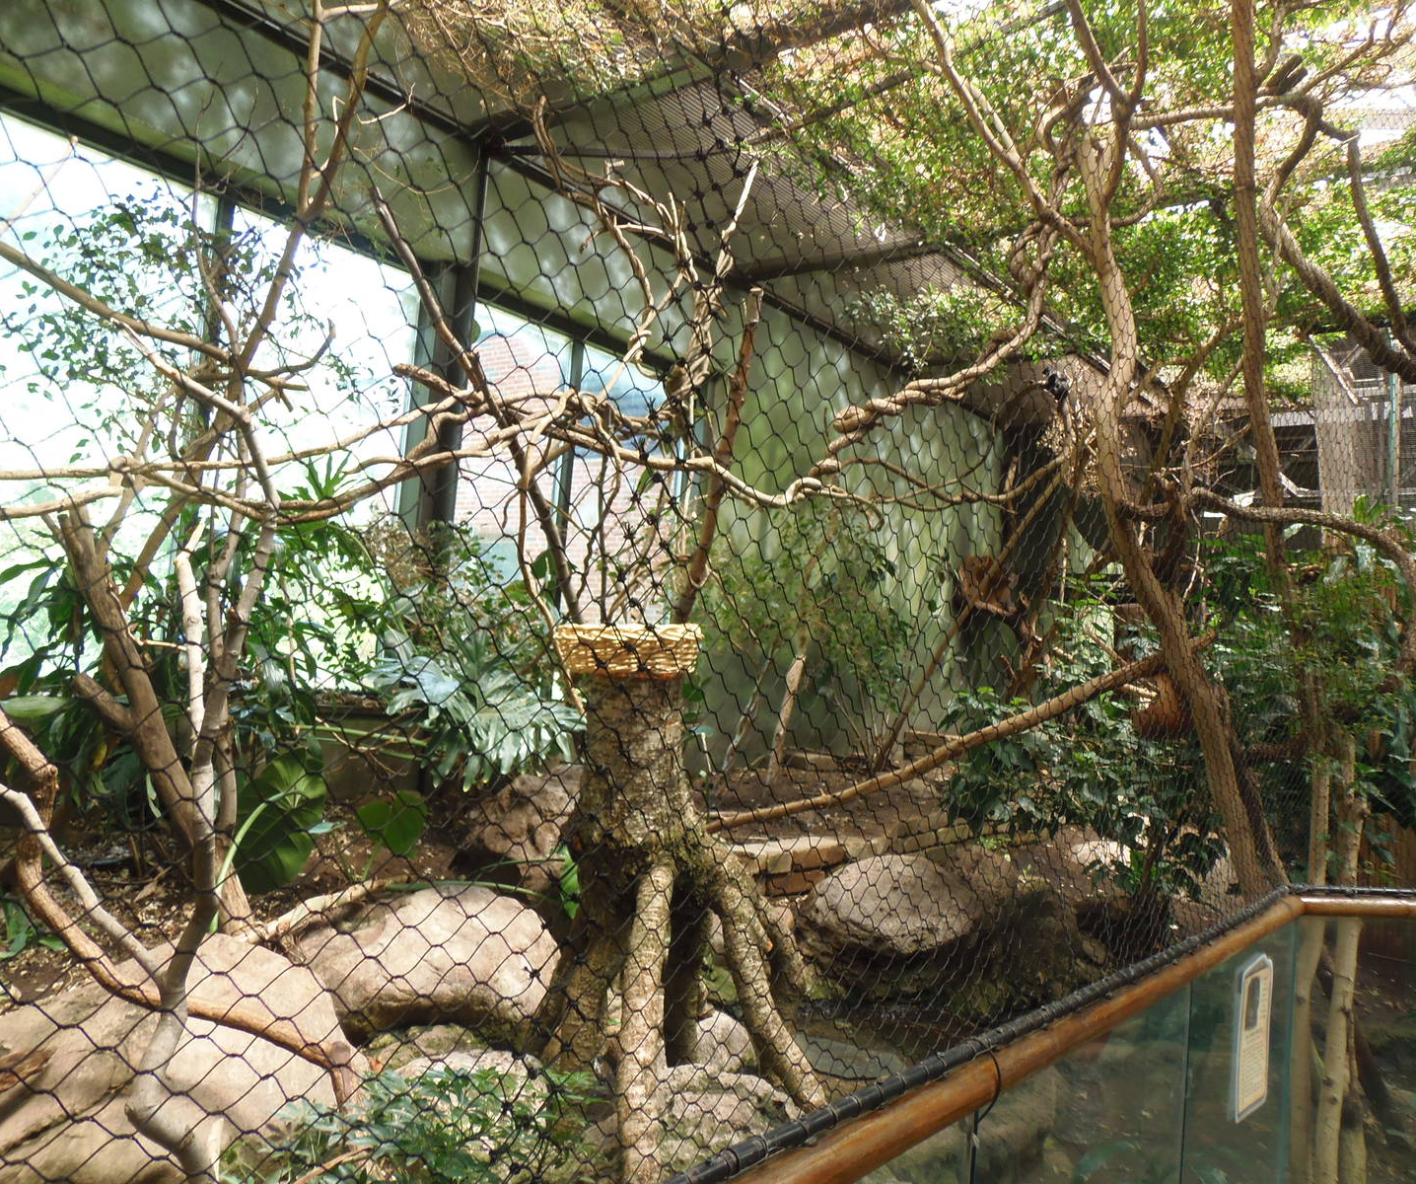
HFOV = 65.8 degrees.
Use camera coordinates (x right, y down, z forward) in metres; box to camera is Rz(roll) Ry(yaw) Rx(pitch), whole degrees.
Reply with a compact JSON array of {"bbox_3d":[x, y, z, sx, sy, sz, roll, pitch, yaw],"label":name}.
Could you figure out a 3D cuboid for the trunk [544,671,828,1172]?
[{"bbox_3d":[-0.060,0.817,2.720,0.670,1.180,0.600,4,-5,0],"label":"trunk"}]

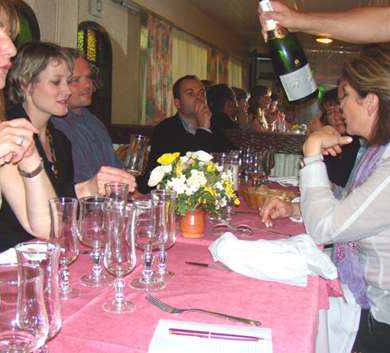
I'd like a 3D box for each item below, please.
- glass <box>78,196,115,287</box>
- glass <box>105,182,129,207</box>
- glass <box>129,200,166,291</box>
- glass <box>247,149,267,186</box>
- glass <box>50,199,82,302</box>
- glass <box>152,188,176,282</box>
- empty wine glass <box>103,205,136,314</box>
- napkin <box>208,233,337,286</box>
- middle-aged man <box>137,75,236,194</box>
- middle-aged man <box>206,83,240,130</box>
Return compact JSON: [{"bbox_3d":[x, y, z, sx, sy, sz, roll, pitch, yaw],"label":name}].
[{"bbox_3d":[-0.188,0.124,0.944,0.071,0.161,0.071,2,8,0],"label":"glass"},{"bbox_3d":[-0.166,0.105,1.037,0.056,0.174,0.056,2,8,0],"label":"glass"},{"bbox_3d":[-0.089,0.129,0.931,0.071,0.161,0.071,2,8,0],"label":"glass"},{"bbox_3d":[0.264,-0.029,2.070,0.071,0.161,0.071,2,8,0],"label":"glass"},{"bbox_3d":[-0.232,0.127,0.876,0.056,0.174,0.056,2,8,0],"label":"glass"},{"bbox_3d":[-0.063,0.115,0.990,0.056,0.174,0.056,2,8,0],"label":"glass"},{"bbox_3d":[-0.126,0.138,0.820,0.056,0.174,0.056,2,8,0],"label":"empty wine glass"},{"bbox_3d":[0.165,0.183,1.090,0.285,0.070,0.220,4,9,16],"label":"napkin"},{"bbox_3d":[-0.050,0.072,2.680,0.560,1.246,0.720,-5,11,-37],"label":"middle-aged man"},{"bbox_3d":[0.170,-0.026,3.420,0.700,1.235,0.540,-3,10,-28],"label":"middle-aged man"}]

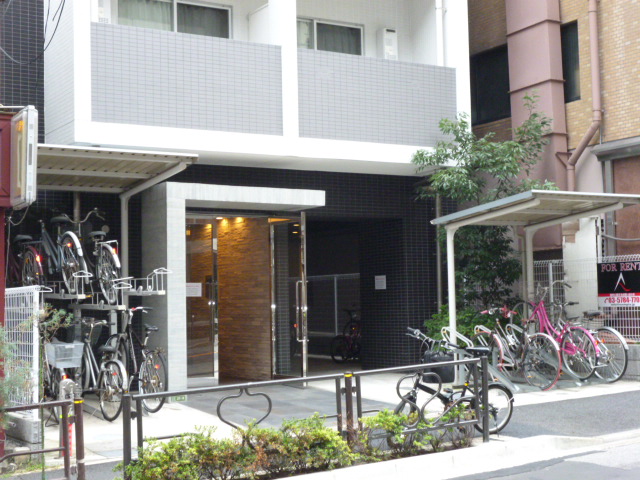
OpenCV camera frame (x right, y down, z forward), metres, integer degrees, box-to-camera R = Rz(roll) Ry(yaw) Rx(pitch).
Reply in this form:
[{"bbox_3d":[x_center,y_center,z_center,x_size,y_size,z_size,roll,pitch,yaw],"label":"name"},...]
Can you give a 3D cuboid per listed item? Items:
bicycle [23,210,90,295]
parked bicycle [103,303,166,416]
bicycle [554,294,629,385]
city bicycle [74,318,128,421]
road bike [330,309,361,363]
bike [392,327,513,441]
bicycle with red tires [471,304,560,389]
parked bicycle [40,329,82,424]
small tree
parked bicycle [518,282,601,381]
[{"bbox_3d":[-2.972,0.115,11.666,0.550,1.010,1.770,-6,-1,-31],"label":"bicycle"},{"bbox_3d":[-2.106,1.346,11.875,0.550,1.060,1.760,1,3,-33],"label":"parked bicycle"},{"bbox_3d":[3.228,1.216,12.972,0.560,1.020,1.770,1,-1,-30],"label":"bicycle"},{"bbox_3d":[-2.513,1.405,11.571,0.560,1.030,1.800,1,2,-31],"label":"city bicycle"},{"bbox_3d":[0.564,1.673,18.253,0.520,1.030,1.540,1,-5,-30],"label":"road bike"},{"bbox_3d":[1.299,1.391,10.078,1.520,1.060,0.520,1,-5,-30],"label":"bike"},{"bbox_3d":[2.343,1.283,12.578,0.560,1.000,1.780,1,-4,-30],"label":"bicycle with red tires"},{"bbox_3d":[-2.889,1.420,11.274,0.550,1.030,1.800,1,1,-31],"label":"parked bicycle"},{"bbox_3d":[2.358,-0.146,14.754,2.000,4.064,1.900,-1,-4,0],"label":"small tree"},{"bbox_3d":[3.001,1.126,13.364,0.560,1.050,1.745,1,11,-31],"label":"parked bicycle"}]

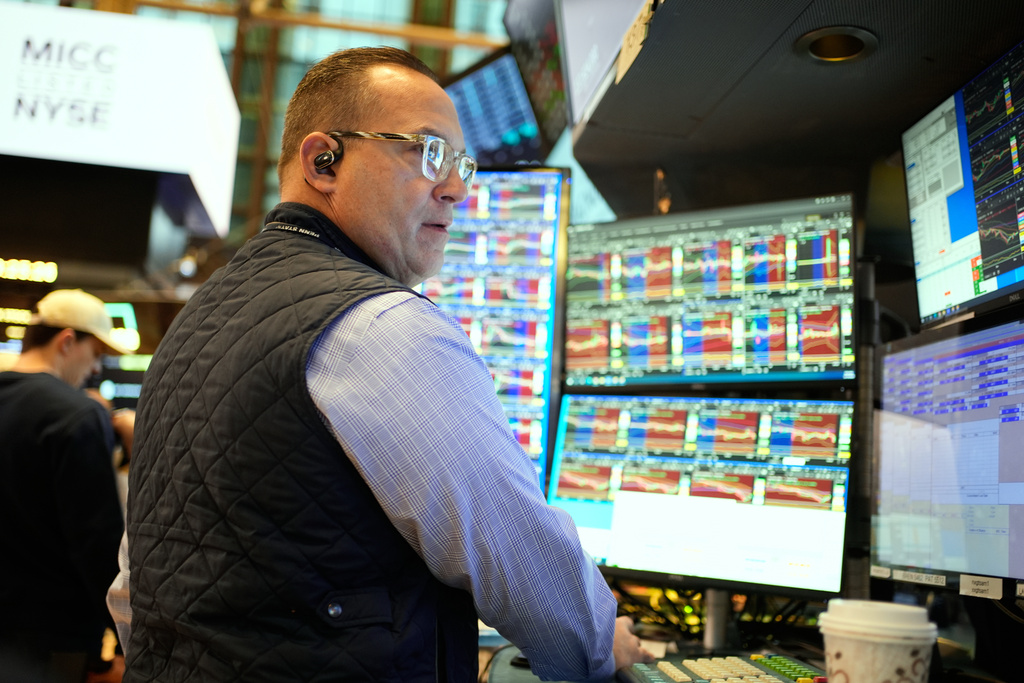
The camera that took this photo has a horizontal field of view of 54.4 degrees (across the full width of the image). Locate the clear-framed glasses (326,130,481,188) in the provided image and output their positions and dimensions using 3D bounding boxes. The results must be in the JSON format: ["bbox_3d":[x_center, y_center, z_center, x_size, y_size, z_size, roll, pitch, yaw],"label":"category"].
[{"bbox_3d":[-0.122,-0.182,1.023,0.145,0.047,0.145,5,1,18],"label":"clear-framed glasses"}]

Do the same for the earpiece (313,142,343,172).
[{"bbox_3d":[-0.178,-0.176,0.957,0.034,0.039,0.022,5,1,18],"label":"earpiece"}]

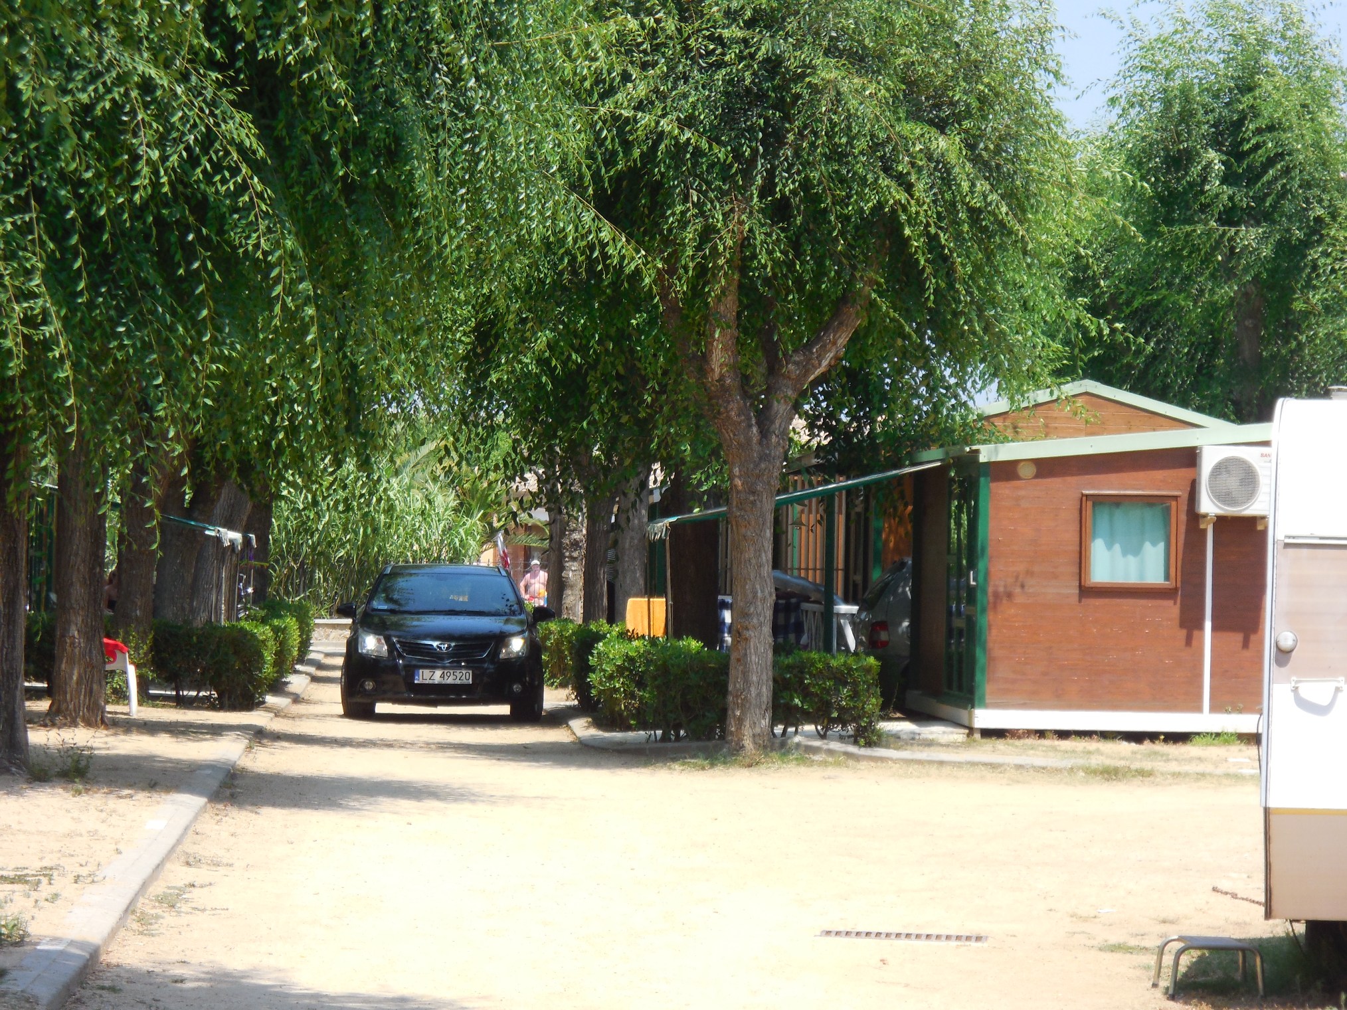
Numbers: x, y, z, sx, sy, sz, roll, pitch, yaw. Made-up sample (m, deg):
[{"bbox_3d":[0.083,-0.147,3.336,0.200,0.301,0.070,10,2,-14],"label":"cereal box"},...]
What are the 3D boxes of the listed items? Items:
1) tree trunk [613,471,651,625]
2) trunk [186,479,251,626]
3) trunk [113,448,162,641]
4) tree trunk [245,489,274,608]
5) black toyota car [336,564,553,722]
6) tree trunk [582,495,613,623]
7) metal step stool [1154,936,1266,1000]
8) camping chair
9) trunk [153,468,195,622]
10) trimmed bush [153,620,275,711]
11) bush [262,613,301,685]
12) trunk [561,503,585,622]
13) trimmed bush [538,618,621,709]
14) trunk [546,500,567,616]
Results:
[{"bbox_3d":[-0.505,0.812,53.500,0.420,2.500,0.420,1,0,-4],"label":"tree trunk"},{"bbox_3d":[-5.933,0.763,60.500,0.780,2.600,0.520,1,0,-3],"label":"trunk"},{"bbox_3d":[-5.139,0.670,44.300,0.460,2.500,0.460,1,0,-4],"label":"trunk"},{"bbox_3d":[-6.081,0.796,68.000,0.450,2.500,0.450,1,0,-3],"label":"tree trunk"},{"bbox_3d":[-2.180,1.285,44.500,1.860,1.480,4.750,1,0,-2],"label":"black toyota car"},{"bbox_3d":[-1.019,0.905,61.000,0.390,2.400,0.390,1,0,-4],"label":"tree trunk"},{"bbox_3d":[2.068,1.788,17.900,0.365,0.200,0.430,1,0,2],"label":"metal step stool"},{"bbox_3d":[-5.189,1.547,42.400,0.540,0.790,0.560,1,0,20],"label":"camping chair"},{"bbox_3d":[-5.769,0.675,53.500,0.500,2.600,0.480,1,0,-3],"label":"trunk"},{"bbox_3d":[-4.365,1.521,43.900,1.130,0.830,1.150,1,0,-3],"label":"trimmed bush"},{"bbox_3d":[-4.312,1.557,50.200,0.580,0.800,0.950,1,0,-3],"label":"bush"},{"bbox_3d":[-1.598,0.866,74.000,0.370,2.700,0.370,1,0,-3],"label":"trunk"},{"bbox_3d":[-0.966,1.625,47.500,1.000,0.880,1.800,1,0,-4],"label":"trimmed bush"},{"bbox_3d":[-1.748,0.999,69.000,0.290,2.300,0.290,1,0,-4],"label":"trunk"}]

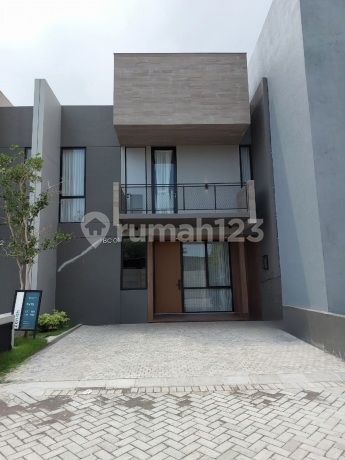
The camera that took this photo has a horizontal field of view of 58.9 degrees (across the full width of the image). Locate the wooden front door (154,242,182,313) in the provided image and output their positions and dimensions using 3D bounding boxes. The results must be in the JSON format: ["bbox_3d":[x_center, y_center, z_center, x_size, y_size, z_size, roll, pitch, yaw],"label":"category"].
[{"bbox_3d":[-0.160,1.761,11.444,1.032,2.616,0.100,-1,-9,-1],"label":"wooden front door"}]

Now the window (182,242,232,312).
[{"bbox_3d":[1.280,1.752,11.463,1.849,2.613,0.100,-1,-9,-1],"label":"window"}]

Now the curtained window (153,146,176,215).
[{"bbox_3d":[-0.275,-1.619,10.598,0.867,2.596,0.100,-1,-9,-1],"label":"curtained window"}]

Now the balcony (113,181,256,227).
[{"bbox_3d":[0.340,-0.678,9.569,4.127,1.293,1.460,-1,-8,-2],"label":"balcony"}]

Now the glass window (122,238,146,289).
[{"bbox_3d":[-1.265,1.108,10.036,0.841,1.661,0.120,-1,-8,-2],"label":"glass window"}]

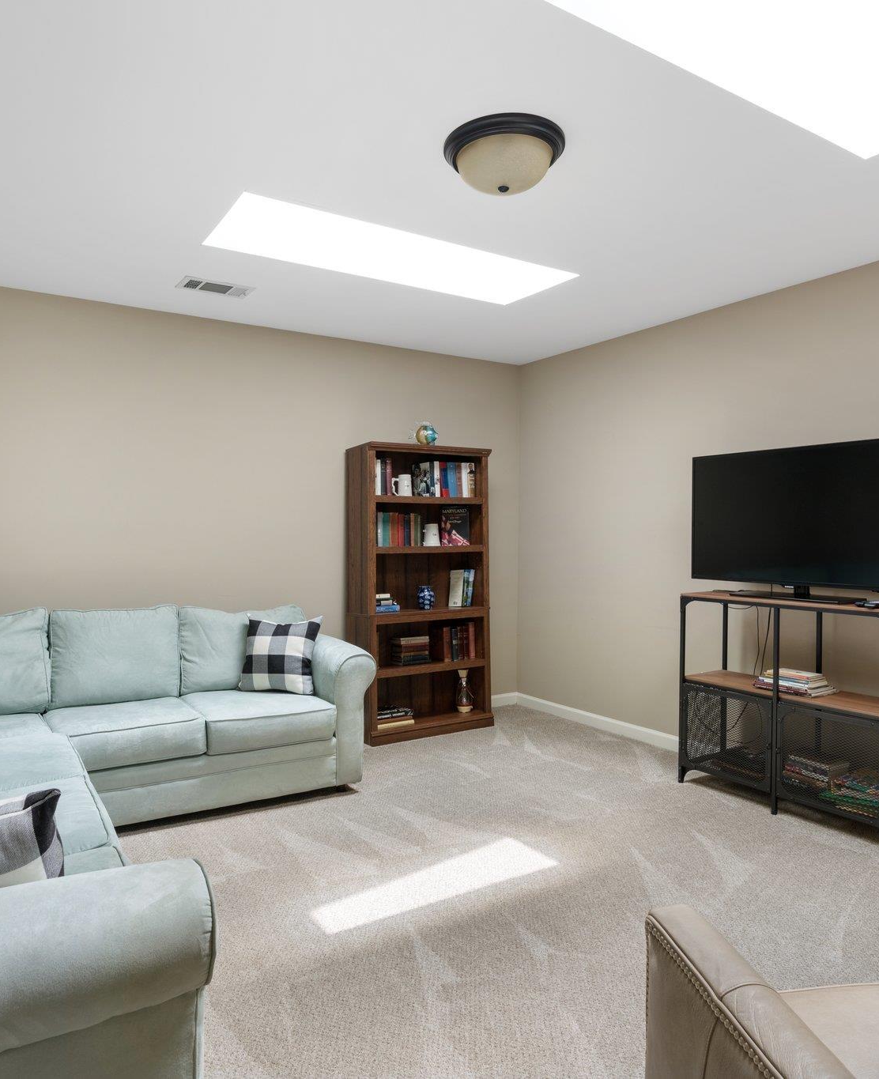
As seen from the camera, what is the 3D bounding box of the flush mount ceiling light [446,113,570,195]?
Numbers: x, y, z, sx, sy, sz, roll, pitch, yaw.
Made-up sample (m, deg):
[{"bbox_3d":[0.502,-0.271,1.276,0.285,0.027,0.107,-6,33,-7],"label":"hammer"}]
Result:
[{"bbox_3d":[0.205,-1.160,2.249,0.373,0.156,0.373,0,1,0],"label":"flush mount ceiling light"}]

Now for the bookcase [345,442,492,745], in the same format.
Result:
[{"bbox_3d":[-0.117,0.325,4.610,0.875,1.780,0.360,-1,1,-30],"label":"bookcase"}]

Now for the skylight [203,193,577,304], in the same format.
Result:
[{"bbox_3d":[-0.168,-1.279,3.222,1.605,0.080,0.555,-1,1,-34],"label":"skylight"}]

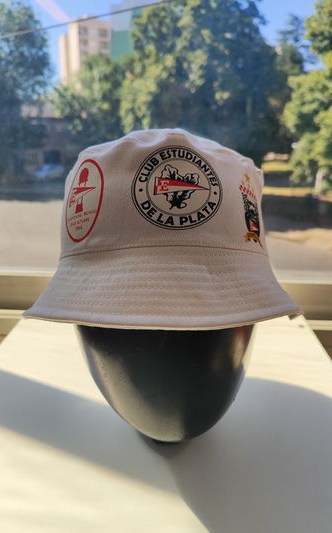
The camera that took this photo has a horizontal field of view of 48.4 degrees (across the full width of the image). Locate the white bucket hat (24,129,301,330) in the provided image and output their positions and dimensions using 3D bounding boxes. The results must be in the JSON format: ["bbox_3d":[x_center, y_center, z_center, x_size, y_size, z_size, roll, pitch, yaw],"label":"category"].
[{"bbox_3d":[-0.003,-0.030,0.335,0.240,0.150,0.262,0,-3,-6],"label":"white bucket hat"}]

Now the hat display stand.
[{"bbox_3d":[0.000,0.041,0.349,0.160,0.245,0.200,0,19,-3],"label":"hat display stand"}]

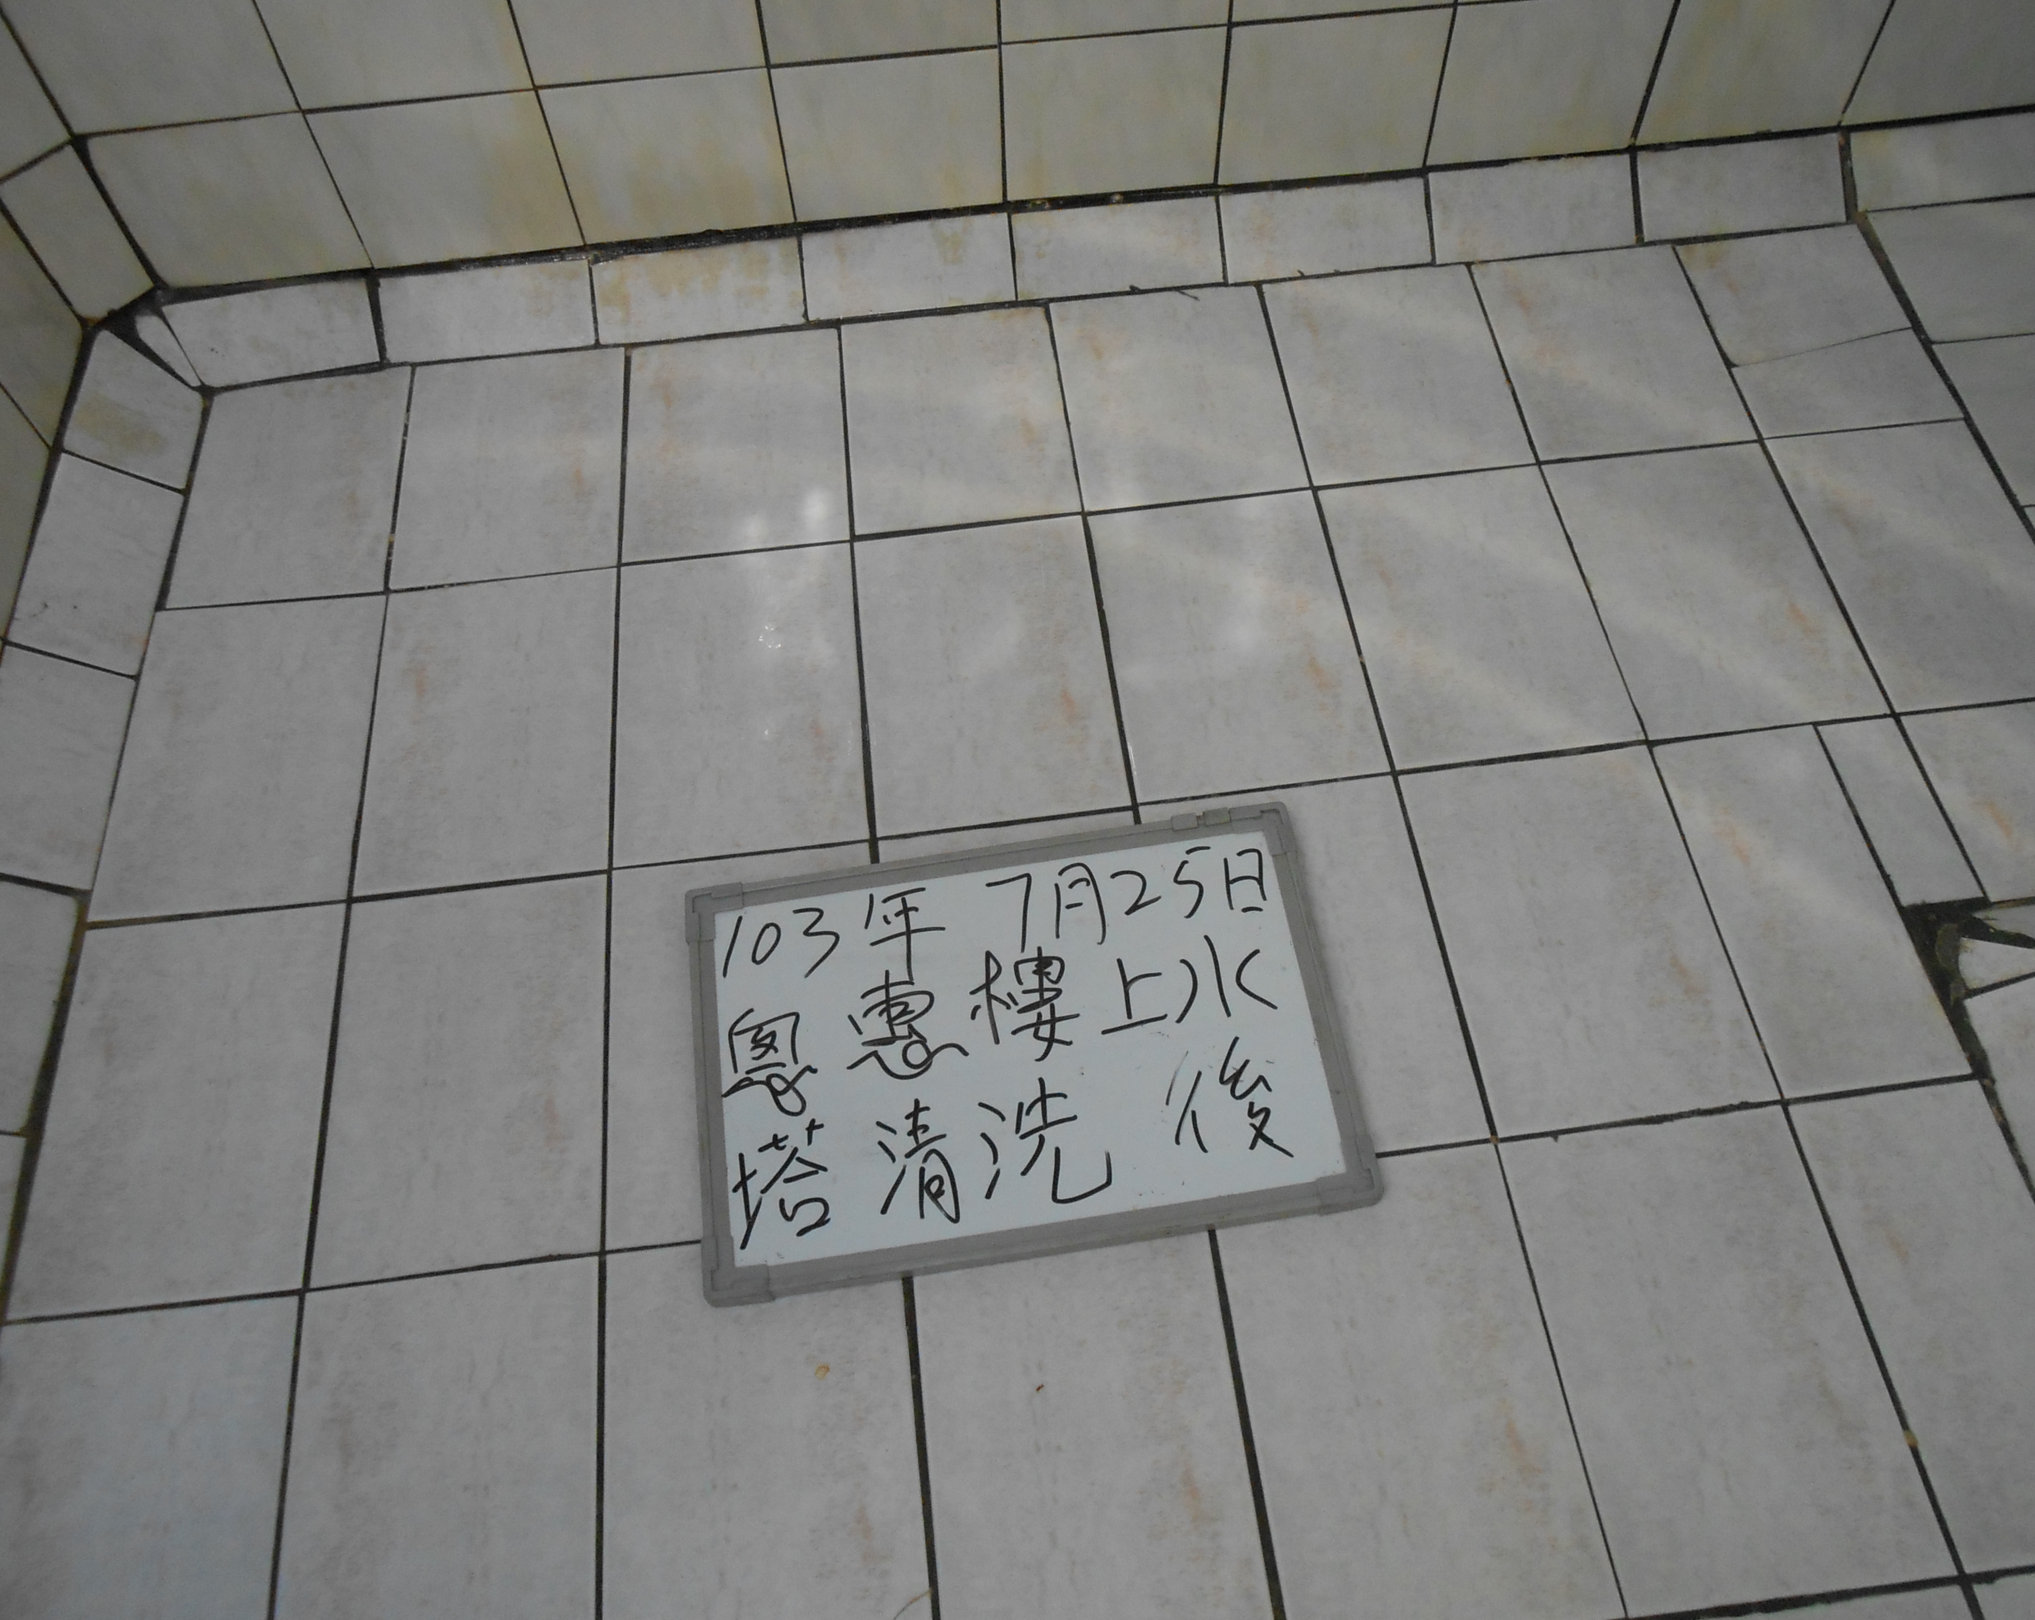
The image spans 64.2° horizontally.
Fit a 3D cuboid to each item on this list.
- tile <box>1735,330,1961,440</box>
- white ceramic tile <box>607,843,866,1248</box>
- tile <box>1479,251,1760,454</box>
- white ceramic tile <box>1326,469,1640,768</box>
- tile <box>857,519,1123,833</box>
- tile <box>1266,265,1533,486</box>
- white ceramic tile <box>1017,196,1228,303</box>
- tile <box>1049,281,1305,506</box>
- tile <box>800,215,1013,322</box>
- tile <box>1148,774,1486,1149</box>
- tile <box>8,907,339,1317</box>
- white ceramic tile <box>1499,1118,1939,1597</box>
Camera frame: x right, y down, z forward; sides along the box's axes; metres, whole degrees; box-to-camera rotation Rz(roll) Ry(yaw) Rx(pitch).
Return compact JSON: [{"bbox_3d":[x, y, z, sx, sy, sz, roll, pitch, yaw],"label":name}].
[{"bbox_3d":[0.737,-0.378,1.456,0.178,0.010,0.108,-6,59,-2],"label":"tile"},{"bbox_3d":[-0.194,0.164,1.177,0.202,0.010,0.295,-7,58,-2],"label":"white ceramic tile"},{"bbox_3d":[0.541,-0.417,1.485,0.193,0.010,0.250,-6,59,-2],"label":"tile"},{"bbox_3d":[0.381,-0.166,1.363,0.200,0.010,0.300,-7,58,-2],"label":"white ceramic tile"},{"bbox_3d":[-0.026,-0.116,1.349,0.200,0.010,0.300,-6,58,-2],"label":"tile"},{"bbox_3d":[0.344,-0.396,1.479,0.195,0.010,0.252,-6,59,-2],"label":"tile"},{"bbox_3d":[0.097,-0.542,1.571,0.200,0.081,0.010,-5,13,-1],"label":"white ceramic tile"},{"bbox_3d":[0.144,-0.374,1.473,0.196,0.010,0.253,-6,59,-2],"label":"tile"},{"bbox_3d":[-0.104,-0.512,1.534,0.194,0.010,0.080,-6,96,-2],"label":"tile"},{"bbox_3d":[0.212,0.115,1.198,0.200,0.010,0.300,-6,58,-2],"label":"tile"},{"bbox_3d":[-0.596,0.209,1.172,0.196,0.010,0.300,-7,58,-2],"label":"tile"},{"bbox_3d":[0.447,0.345,1.048,0.200,0.010,0.300,-6,58,-2],"label":"white ceramic tile"}]

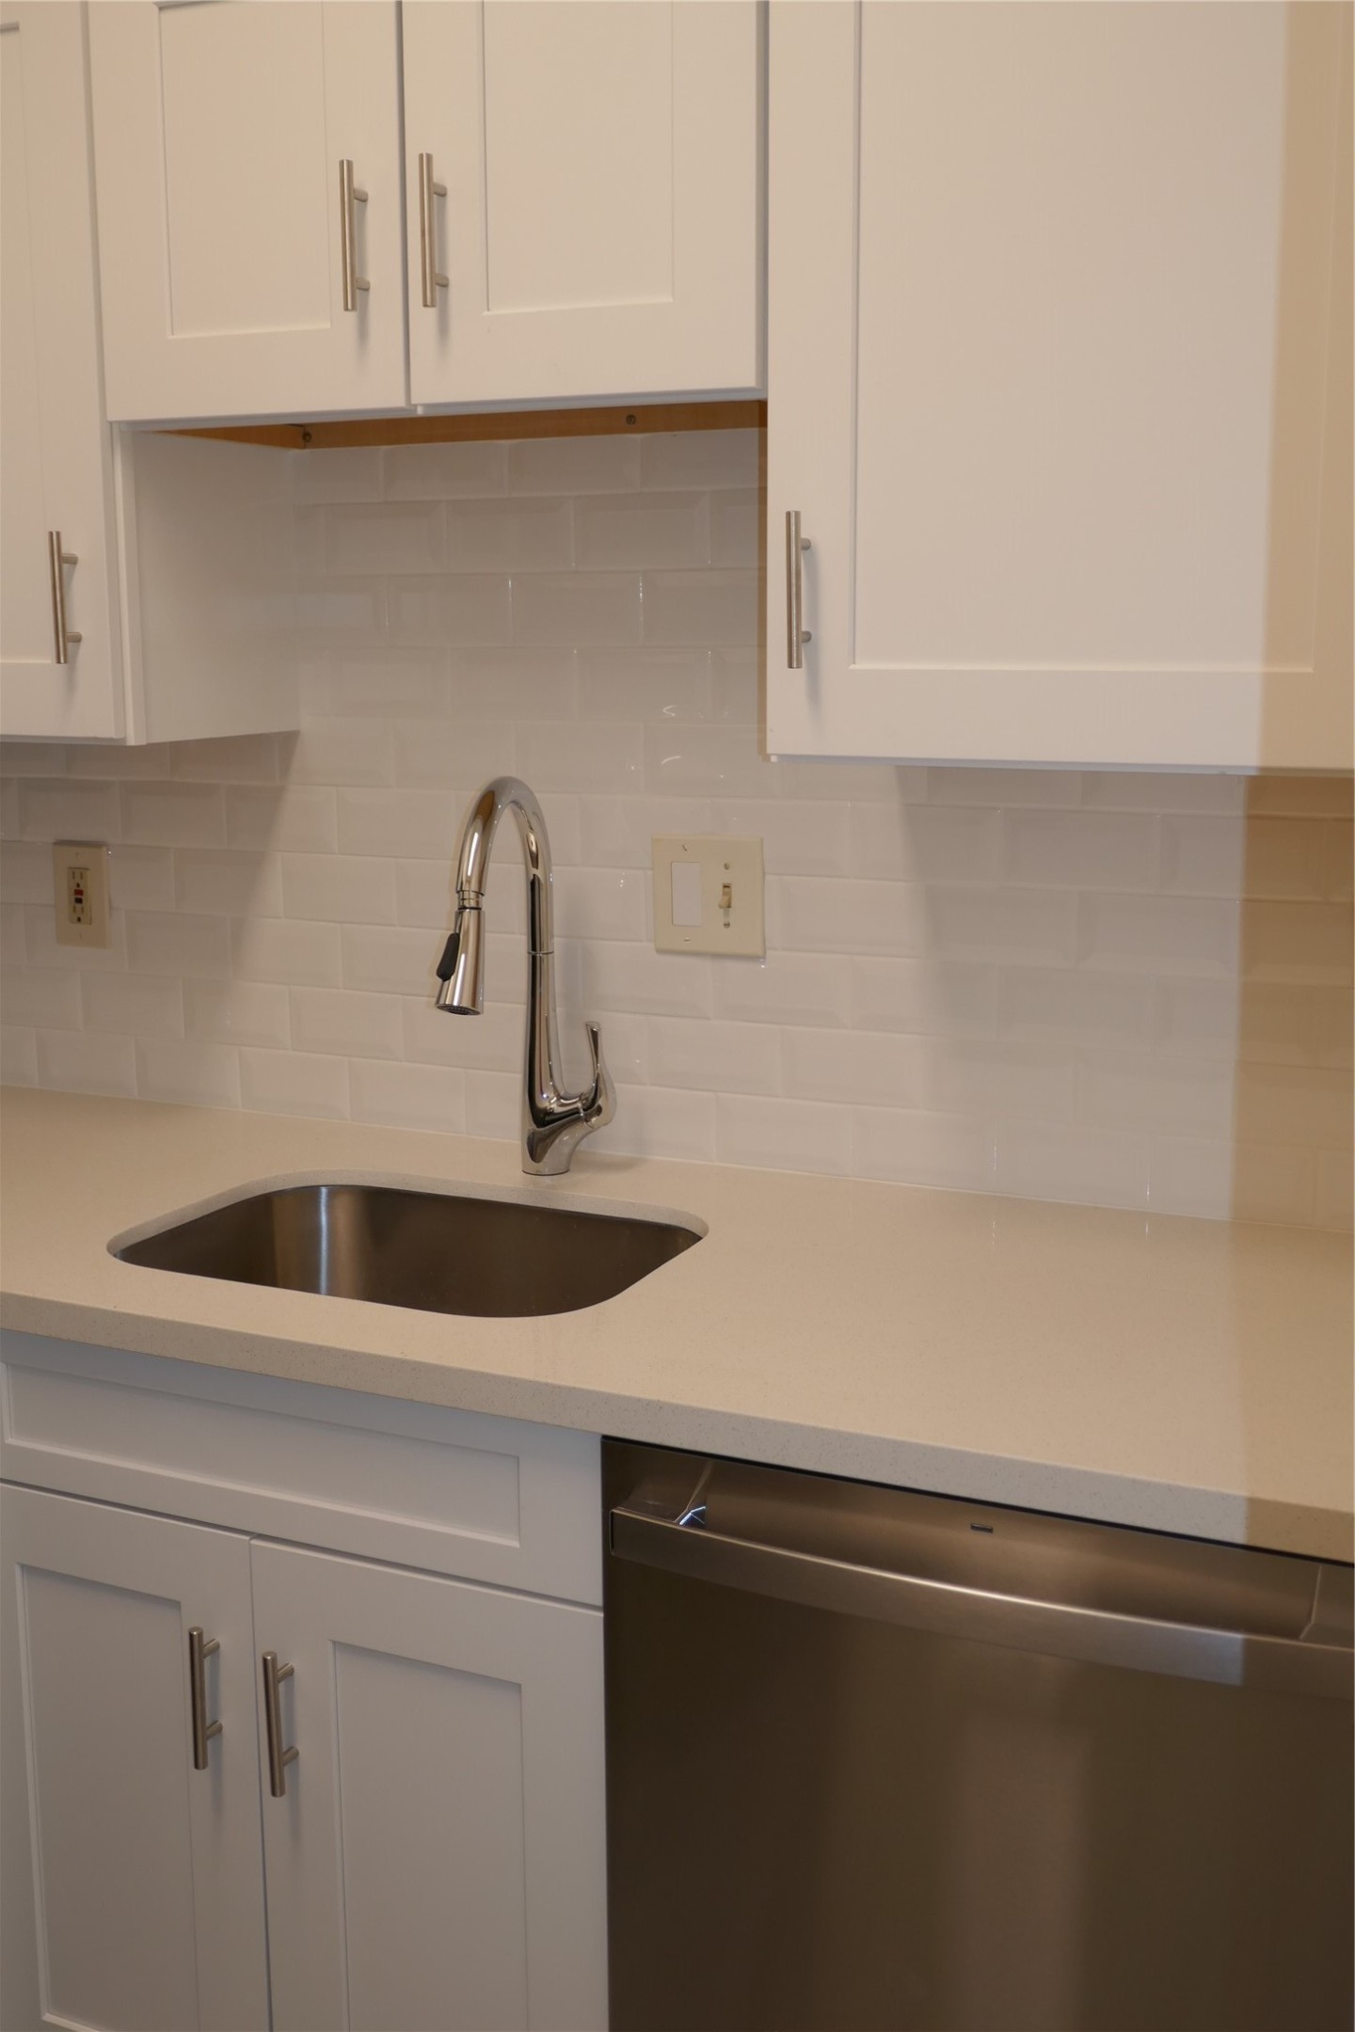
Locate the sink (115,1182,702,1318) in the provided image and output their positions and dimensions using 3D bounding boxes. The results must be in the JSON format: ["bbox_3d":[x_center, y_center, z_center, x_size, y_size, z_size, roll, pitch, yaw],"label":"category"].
[{"bbox_3d":[-0.261,0.330,2.010,0.560,0.210,0.400,4,12,24],"label":"sink"}]

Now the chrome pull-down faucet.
[{"bbox_3d":[-0.145,-0.022,2.061,0.111,0.420,0.256,3,12,18],"label":"chrome pull-down faucet"}]

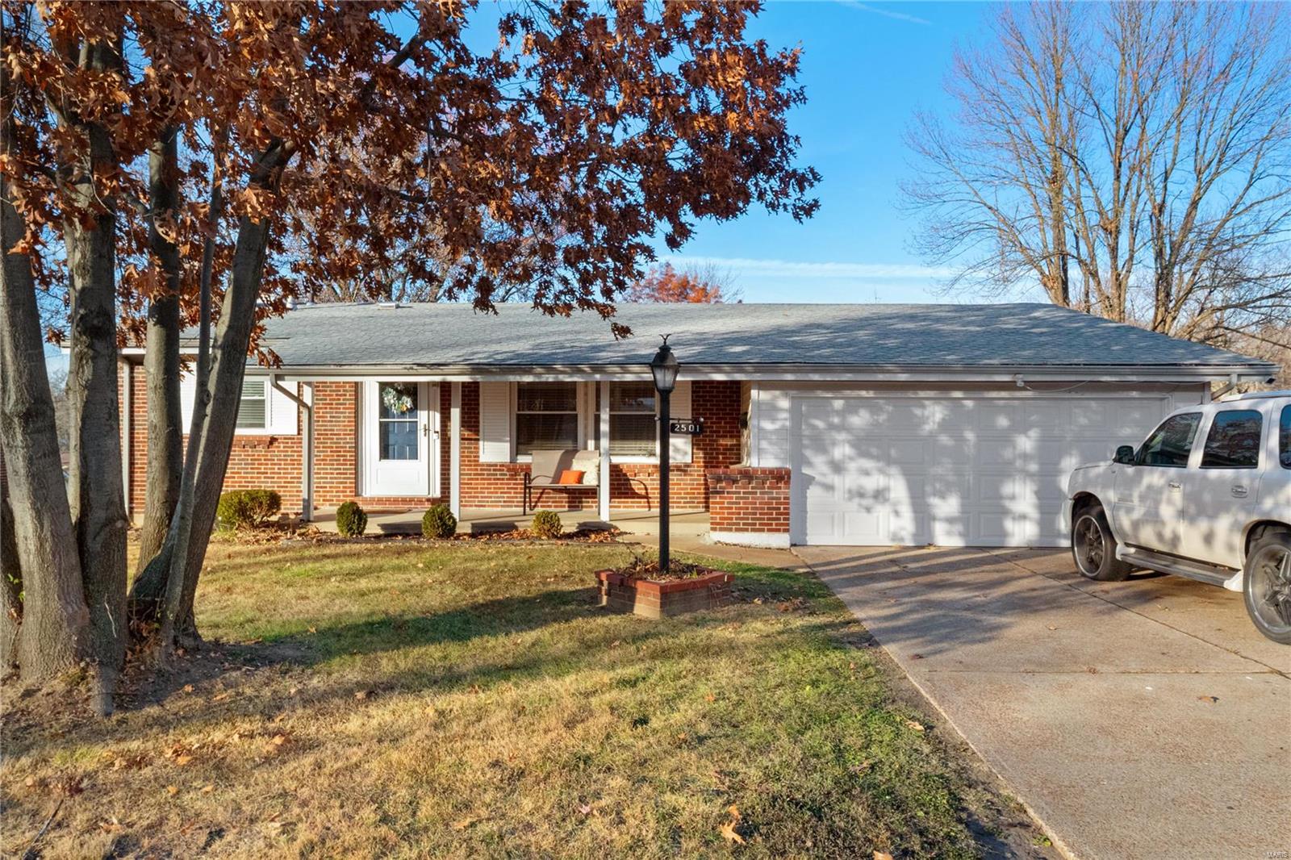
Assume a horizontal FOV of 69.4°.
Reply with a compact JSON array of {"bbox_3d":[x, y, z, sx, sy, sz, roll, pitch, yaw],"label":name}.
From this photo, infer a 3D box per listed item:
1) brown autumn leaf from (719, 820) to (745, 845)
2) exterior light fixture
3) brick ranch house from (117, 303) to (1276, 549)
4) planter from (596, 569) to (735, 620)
[{"bbox_3d":[0.338,1.555,3.620,0.105,0.040,0.130,0,0,0],"label":"brown autumn leaf"},{"bbox_3d":[0.172,0.225,8.330,0.270,2.140,0.270,0,0,0],"label":"exterior light fixture"},{"bbox_3d":[-0.470,-0.470,17.400,16.700,4.050,11.700,0,0,2],"label":"brick ranch house"},{"bbox_3d":[0.167,1.430,8.330,0.870,0.285,0.940,0,0,-39],"label":"planter"}]

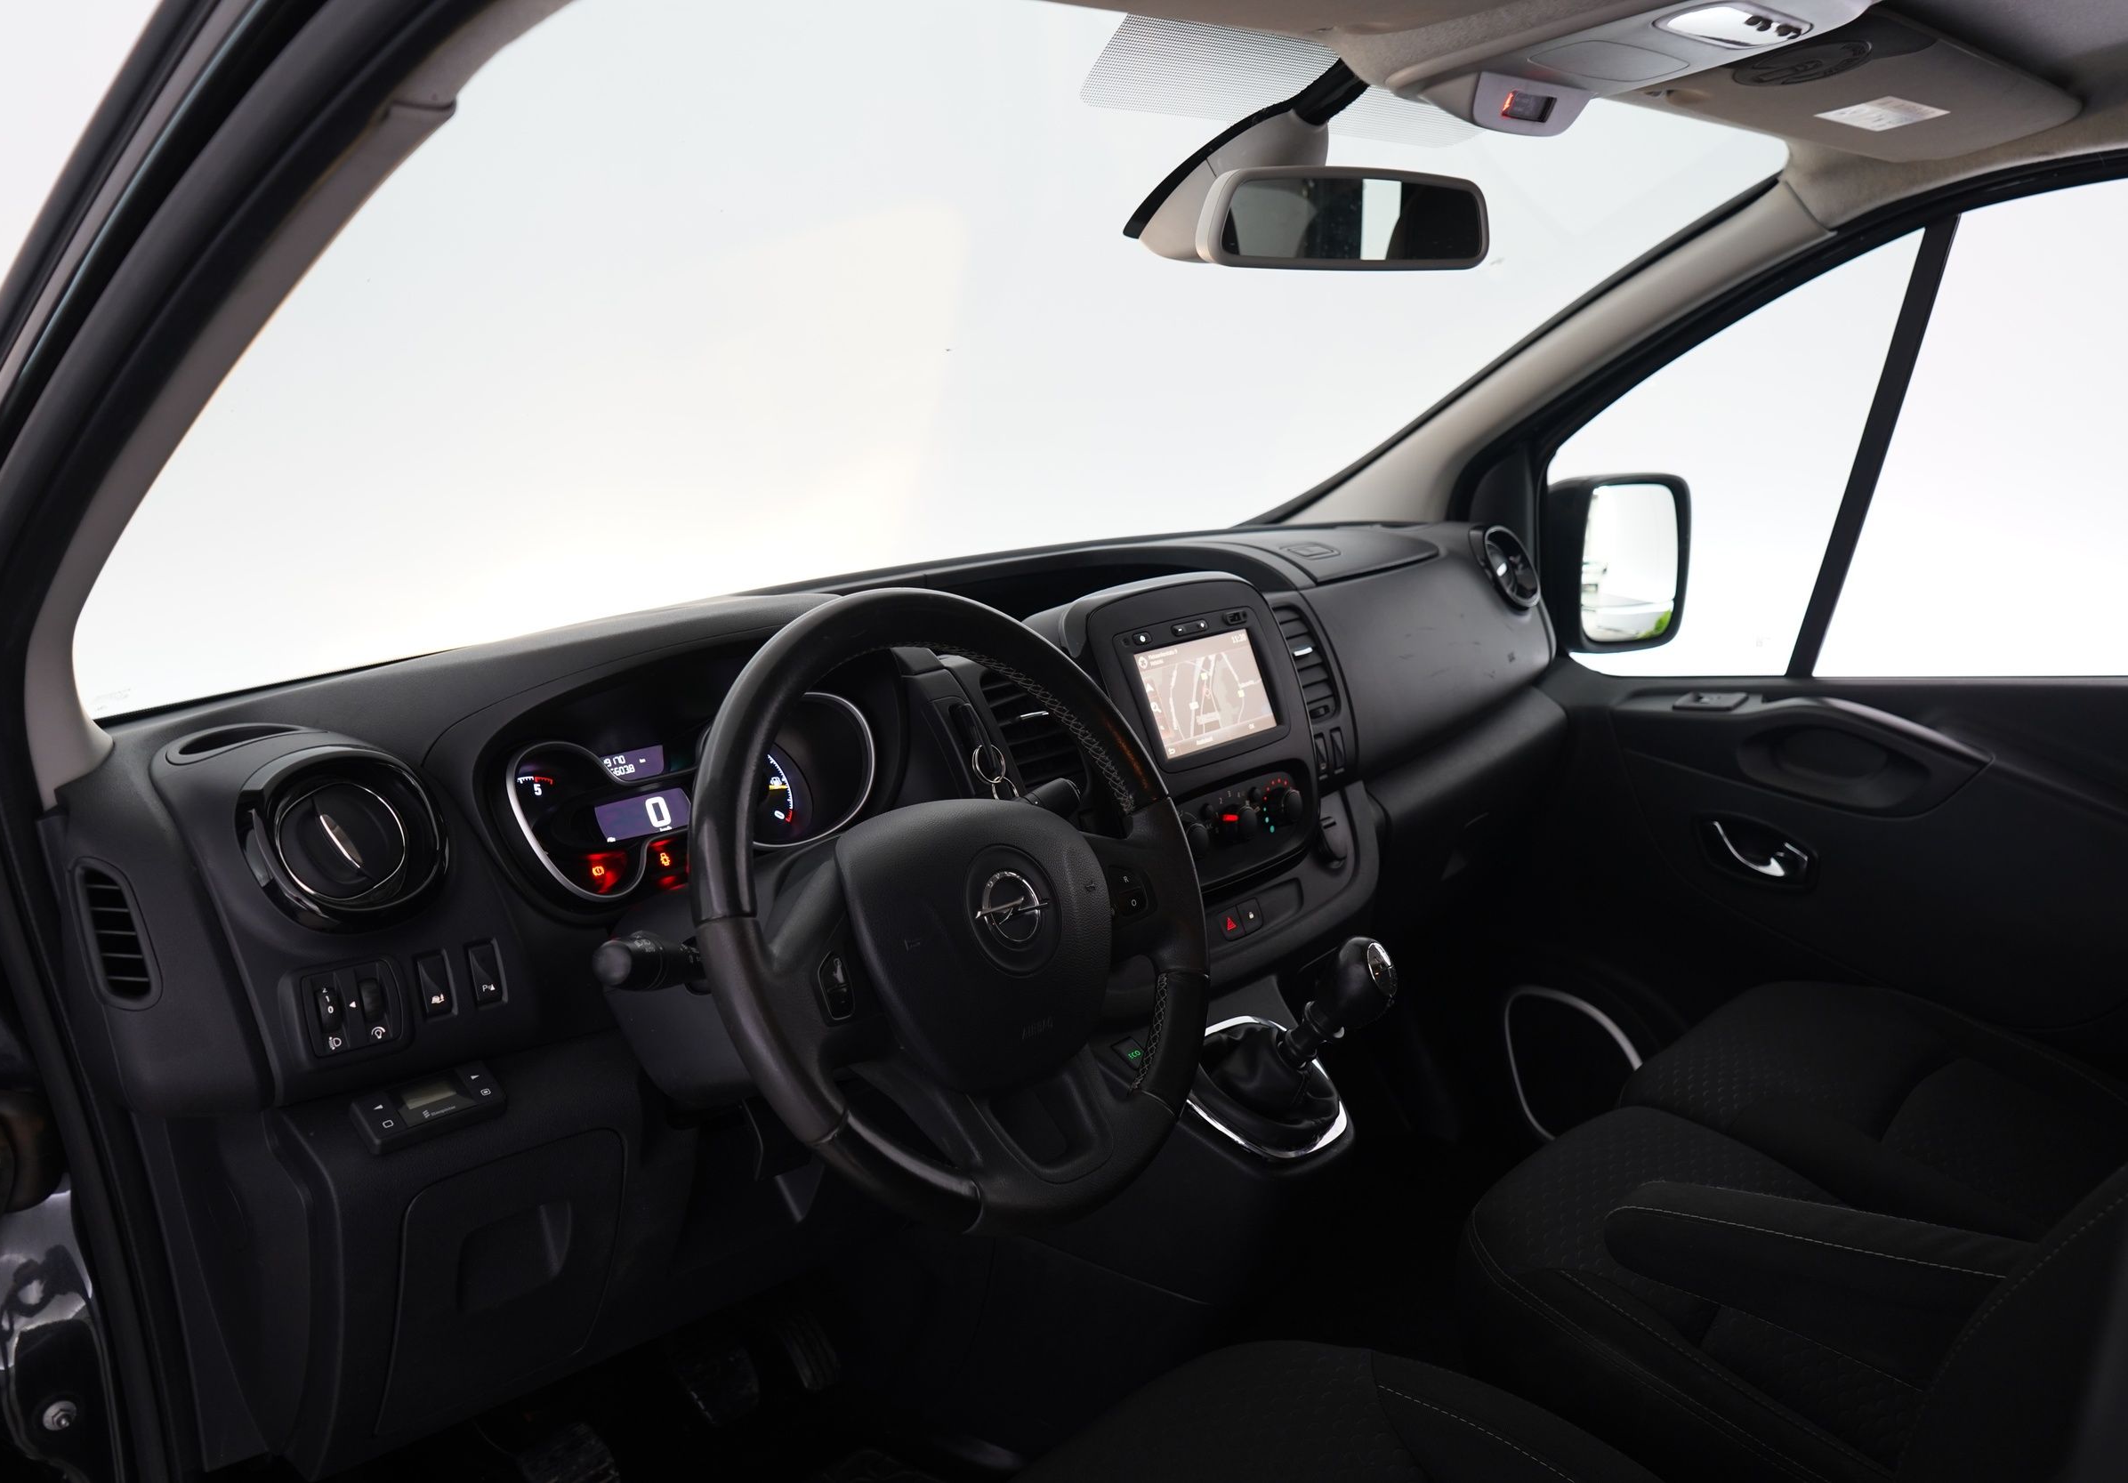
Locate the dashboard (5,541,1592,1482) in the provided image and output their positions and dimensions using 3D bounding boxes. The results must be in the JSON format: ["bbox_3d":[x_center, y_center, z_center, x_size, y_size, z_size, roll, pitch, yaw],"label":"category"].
[{"bbox_3d":[0.075,0.097,1.472,0.450,0.470,1.580,10,17,38],"label":"dashboard"}]

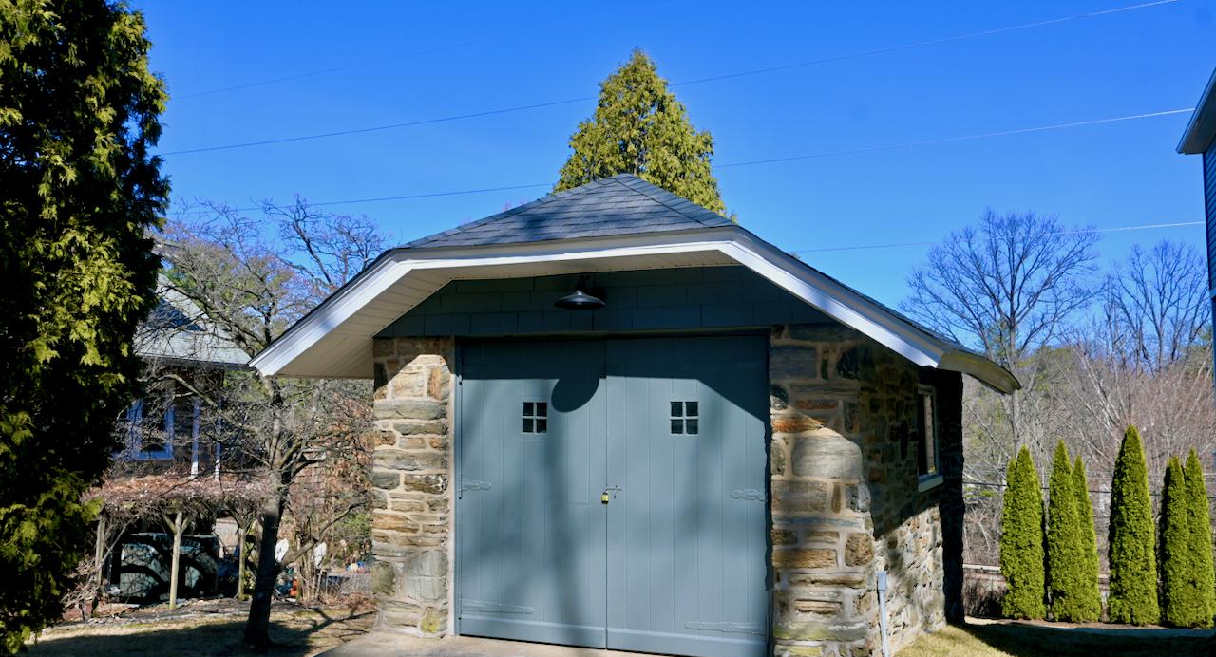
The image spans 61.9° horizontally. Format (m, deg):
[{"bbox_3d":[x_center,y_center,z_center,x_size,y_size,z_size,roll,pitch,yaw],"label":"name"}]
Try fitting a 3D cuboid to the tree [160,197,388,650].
[{"bbox_3d":[-2.758,0.782,8.300,2.150,3.750,2.100,0,-4,0],"label":"tree"}]

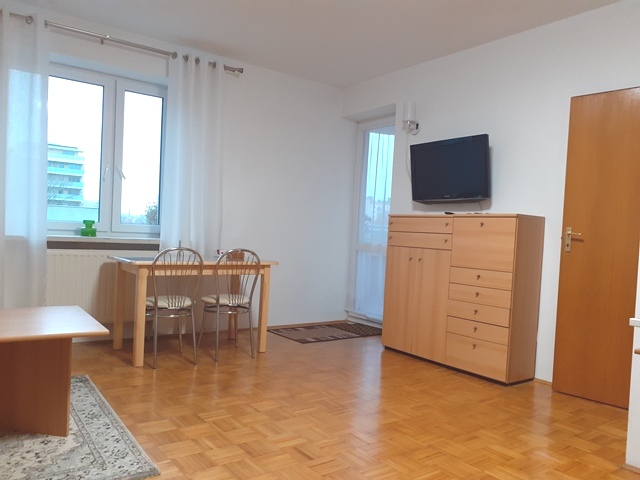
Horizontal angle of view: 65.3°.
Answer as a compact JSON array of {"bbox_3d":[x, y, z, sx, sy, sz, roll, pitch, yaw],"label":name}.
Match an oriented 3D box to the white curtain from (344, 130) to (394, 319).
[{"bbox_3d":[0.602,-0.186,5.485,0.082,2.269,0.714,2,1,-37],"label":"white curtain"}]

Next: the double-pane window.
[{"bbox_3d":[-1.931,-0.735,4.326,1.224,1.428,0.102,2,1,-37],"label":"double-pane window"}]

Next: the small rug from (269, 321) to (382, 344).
[{"bbox_3d":[0.088,0.937,5.108,1.081,0.015,0.658,2,1,-37],"label":"small rug"}]

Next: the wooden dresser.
[{"bbox_3d":[1.126,0.408,4.133,0.369,1.211,1.269,2,1,-37],"label":"wooden dresser"}]

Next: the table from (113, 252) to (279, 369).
[{"bbox_3d":[-1.030,0.530,4.067,1.158,0.747,0.694,2,1,-37],"label":"table"}]

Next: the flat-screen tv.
[{"bbox_3d":[1.107,-0.593,4.221,0.090,0.500,0.800,-9,8,-37],"label":"flat-screen tv"}]

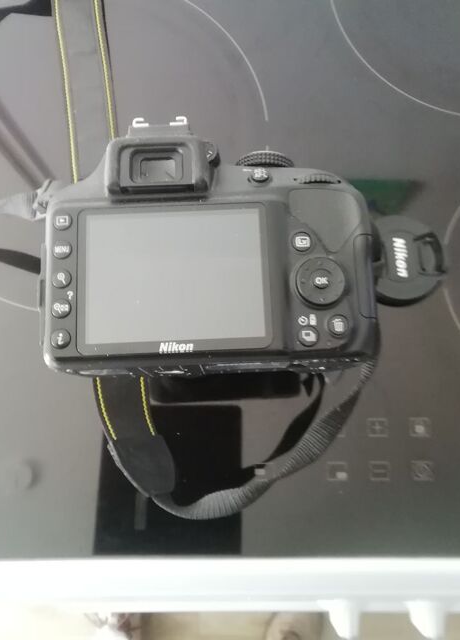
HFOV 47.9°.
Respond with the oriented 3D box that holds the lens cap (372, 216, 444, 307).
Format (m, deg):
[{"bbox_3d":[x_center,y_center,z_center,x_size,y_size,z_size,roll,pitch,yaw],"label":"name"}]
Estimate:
[{"bbox_3d":[0.100,-0.037,0.307,0.055,0.009,0.055,0,80,0],"label":"lens cap"}]

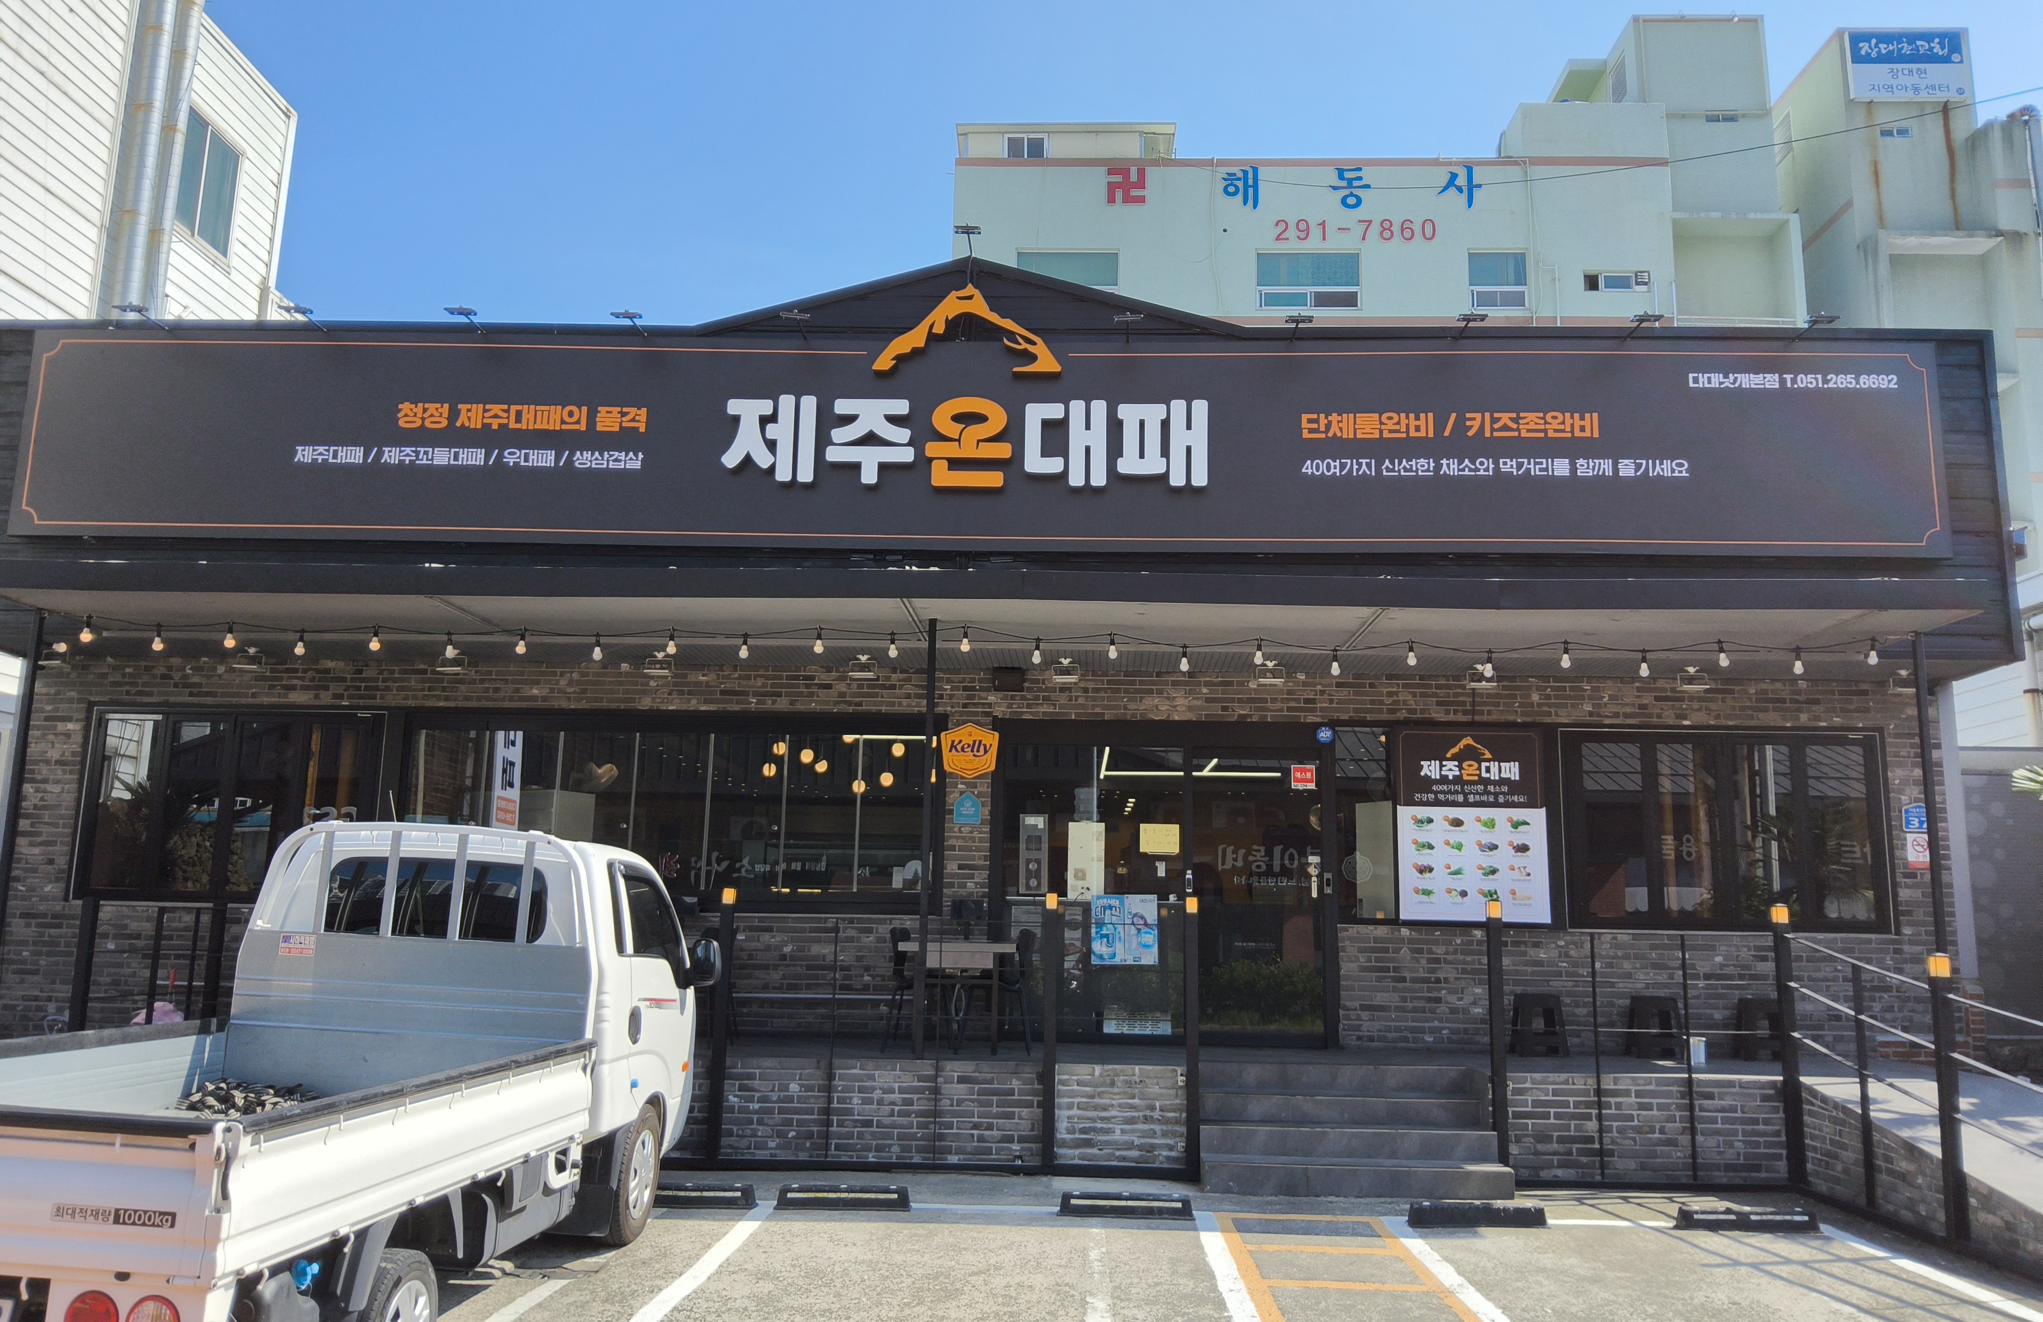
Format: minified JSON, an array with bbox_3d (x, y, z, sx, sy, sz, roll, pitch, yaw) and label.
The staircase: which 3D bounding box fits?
[{"bbox_3d":[2.011,2.900,9.159,1.828,0.707,0.808,1,-10,1],"label":"staircase"}]

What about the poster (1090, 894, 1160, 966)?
[{"bbox_3d":[0.766,1.986,10.894,0.486,0.502,0.015,1,-10,1],"label":"poster"}]

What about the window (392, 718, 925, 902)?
[{"bbox_3d":[-2.683,1.134,11.165,4.104,1.420,0.120,1,-9,1],"label":"window"}]

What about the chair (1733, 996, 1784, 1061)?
[{"bbox_3d":[5.189,2.584,10.372,0.350,0.415,0.330,1,-9,1],"label":"chair"}]

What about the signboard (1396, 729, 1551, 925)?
[{"bbox_3d":[3.345,1.217,10.942,1.091,1.415,0.051,1,-10,1],"label":"signboard"}]

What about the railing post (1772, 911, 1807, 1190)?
[{"bbox_3d":[4.738,2.354,9.100,0.085,1.694,0.085,1,-9,1],"label":"railing post"}]

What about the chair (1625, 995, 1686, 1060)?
[{"bbox_3d":[4.529,2.620,10.602,0.343,0.439,0.303,1,-10,1],"label":"chair"}]

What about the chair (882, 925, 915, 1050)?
[{"bbox_3d":[-0.671,2.246,10.091,0.505,0.808,0.485,1,-10,1],"label":"chair"}]

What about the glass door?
[{"bbox_3d":[1.751,1.750,10.948,1.030,2.151,0.061,1,-10,1],"label":"glass door"}]

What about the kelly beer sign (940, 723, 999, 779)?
[{"bbox_3d":[-0.397,0.679,11.123,0.444,0.435,0.061,1,-10,1],"label":"kelly beer sign"}]

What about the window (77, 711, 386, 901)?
[{"bbox_3d":[-6.000,1.103,11.248,2.335,1.462,0.120,1,-9,1],"label":"window"}]

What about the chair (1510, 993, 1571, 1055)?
[{"bbox_3d":[3.629,2.563,10.412,0.350,0.415,0.330,1,-9,1],"label":"chair"}]

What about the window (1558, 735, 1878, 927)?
[{"bbox_3d":[5.227,1.263,10.957,2.365,1.469,0.120,1,-9,1],"label":"window"}]

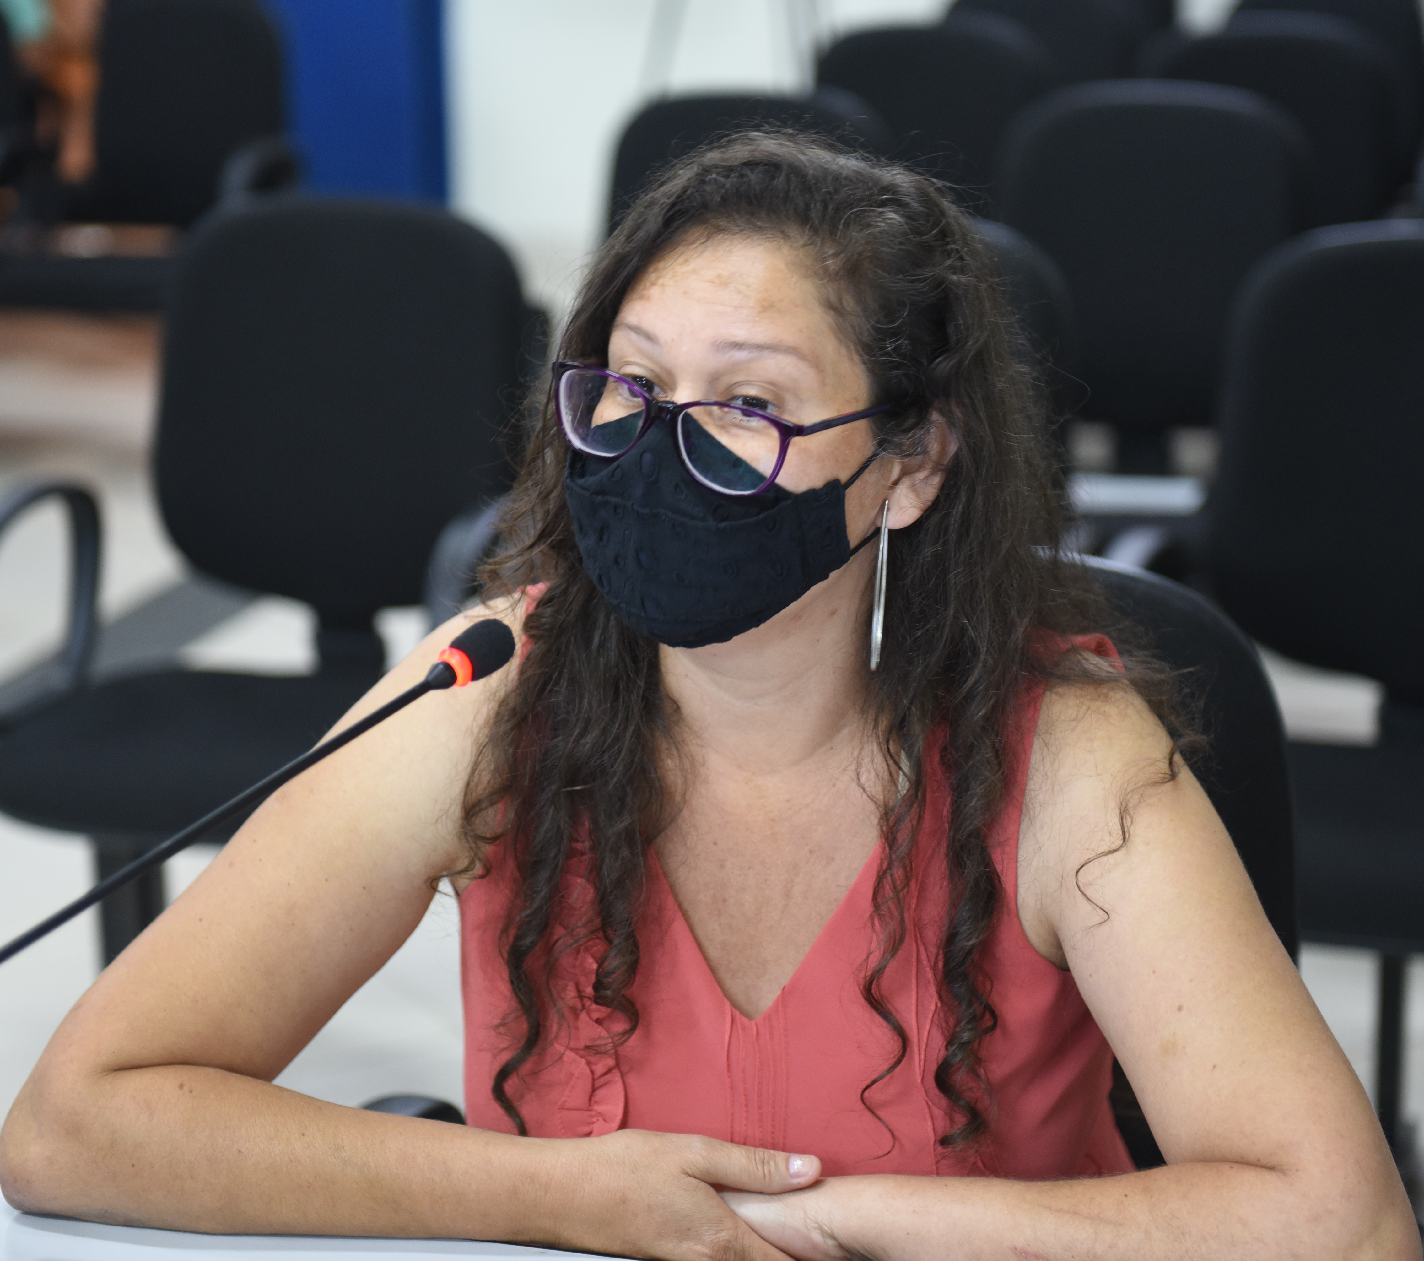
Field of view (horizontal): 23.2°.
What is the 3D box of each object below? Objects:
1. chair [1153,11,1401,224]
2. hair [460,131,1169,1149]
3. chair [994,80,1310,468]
[{"bbox_3d":[0.901,-0.541,5.870,0.600,0.930,0.620,4,15,15],"label":"chair"},{"bbox_3d":[0.045,0.004,1.750,0.330,0.470,0.270,7,16,26],"label":"hair"},{"bbox_3d":[0.556,-0.244,4.724,0.600,0.930,0.620,4,15,15],"label":"chair"}]

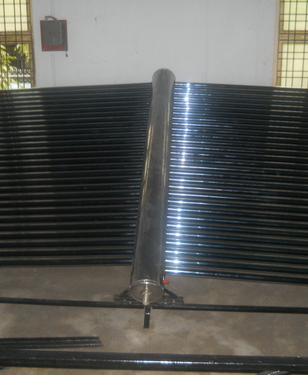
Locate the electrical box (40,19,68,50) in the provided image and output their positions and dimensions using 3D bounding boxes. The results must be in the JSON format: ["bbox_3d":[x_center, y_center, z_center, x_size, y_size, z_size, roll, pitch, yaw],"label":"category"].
[{"bbox_3d":[-1.201,-1.838,6.450,0.315,0.375,0.120,1,14,2],"label":"electrical box"}]

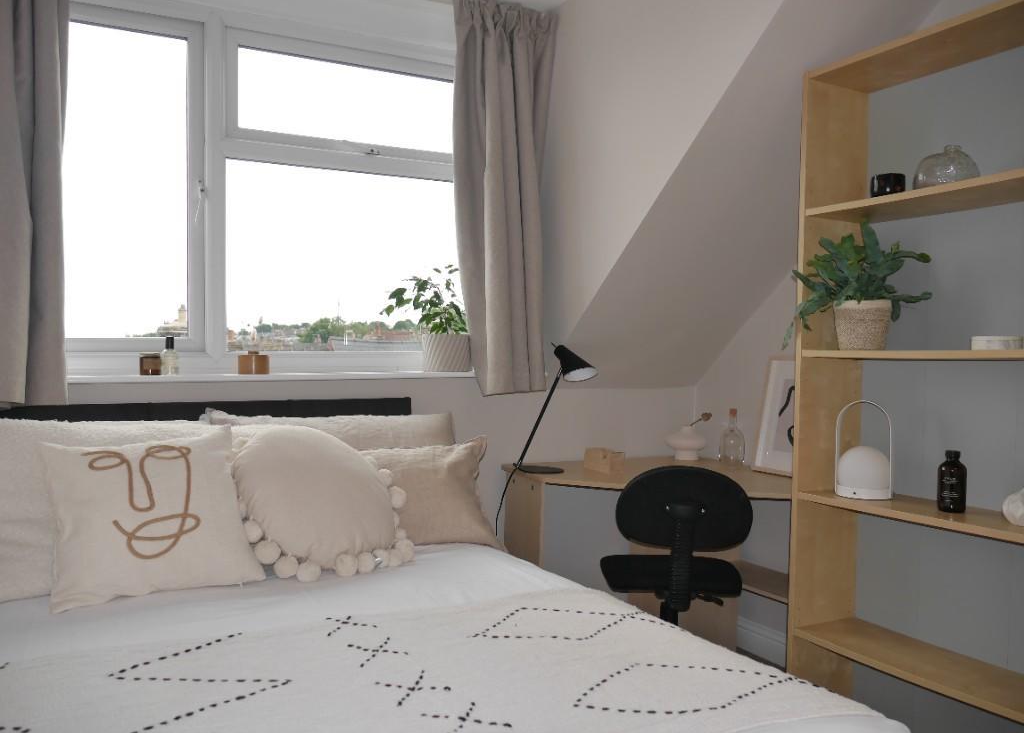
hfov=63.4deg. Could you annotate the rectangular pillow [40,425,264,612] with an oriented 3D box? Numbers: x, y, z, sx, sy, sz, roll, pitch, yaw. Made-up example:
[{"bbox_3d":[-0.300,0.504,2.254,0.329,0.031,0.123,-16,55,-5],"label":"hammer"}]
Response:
[{"bbox_3d":[-0.873,0.353,2.015,0.450,0.430,0.140,-1,-35,-34],"label":"rectangular pillow"}]

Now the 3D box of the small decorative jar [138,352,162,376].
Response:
[{"bbox_3d":[-1.147,-0.010,2.629,0.071,0.074,0.071,0,2,-28],"label":"small decorative jar"}]

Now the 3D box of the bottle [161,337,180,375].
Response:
[{"bbox_3d":[-1.091,-0.036,2.640,0.054,0.126,0.054,0,2,-28],"label":"bottle"}]

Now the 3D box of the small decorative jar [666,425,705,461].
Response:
[{"bbox_3d":[0.716,0.316,3.437,0.165,0.141,0.165,1,2,0],"label":"small decorative jar"}]

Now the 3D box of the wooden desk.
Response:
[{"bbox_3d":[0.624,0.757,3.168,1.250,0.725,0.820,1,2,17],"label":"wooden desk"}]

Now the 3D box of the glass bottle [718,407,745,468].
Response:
[{"bbox_3d":[0.864,0.280,3.262,0.098,0.228,0.098,1,2,0],"label":"glass bottle"}]

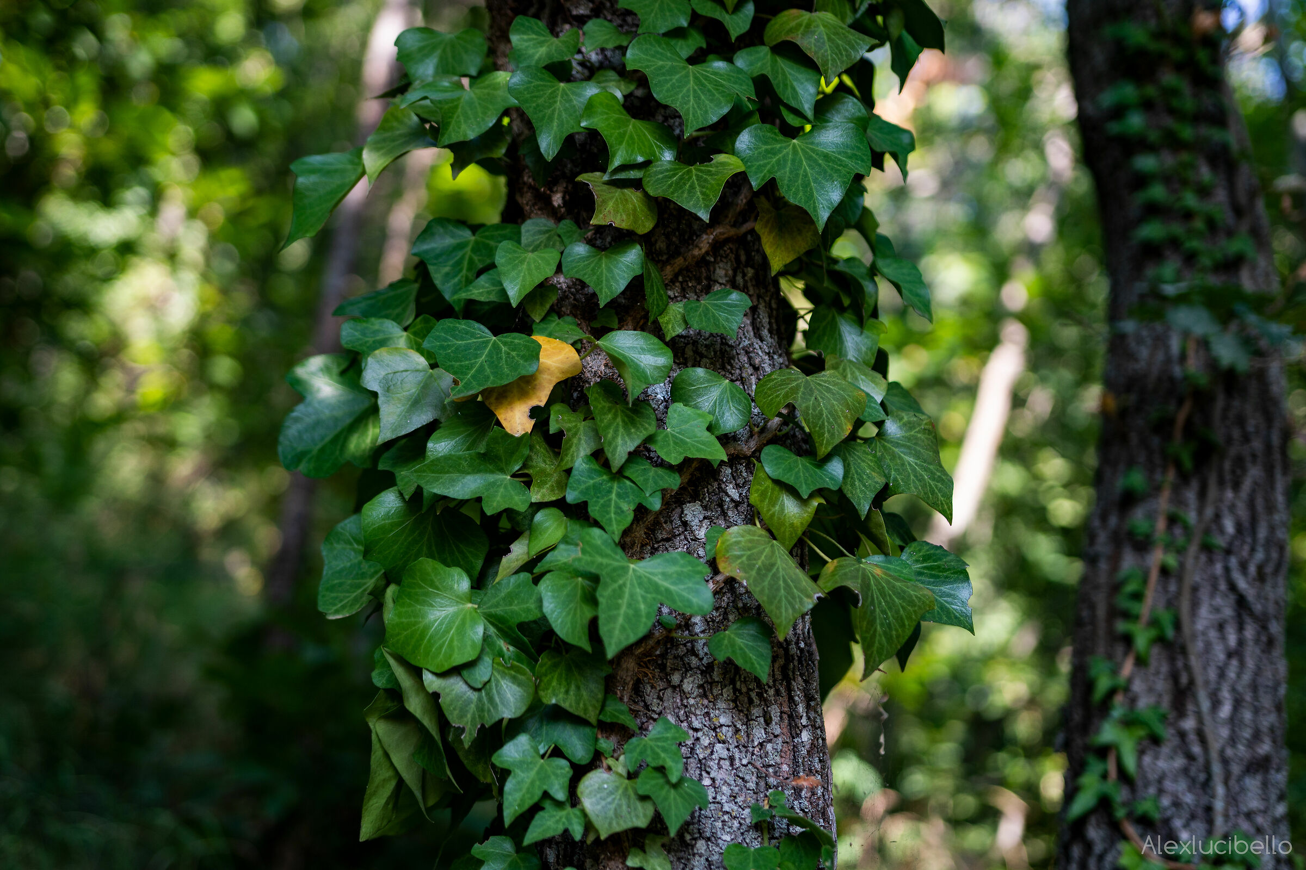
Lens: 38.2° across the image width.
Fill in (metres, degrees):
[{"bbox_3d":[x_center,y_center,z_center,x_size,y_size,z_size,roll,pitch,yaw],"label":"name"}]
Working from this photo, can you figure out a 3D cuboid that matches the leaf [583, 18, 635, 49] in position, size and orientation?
[{"bbox_3d":[-0.029,-0.259,1.220,0.032,0.022,0.010,0,-21,6],"label":"leaf"}]

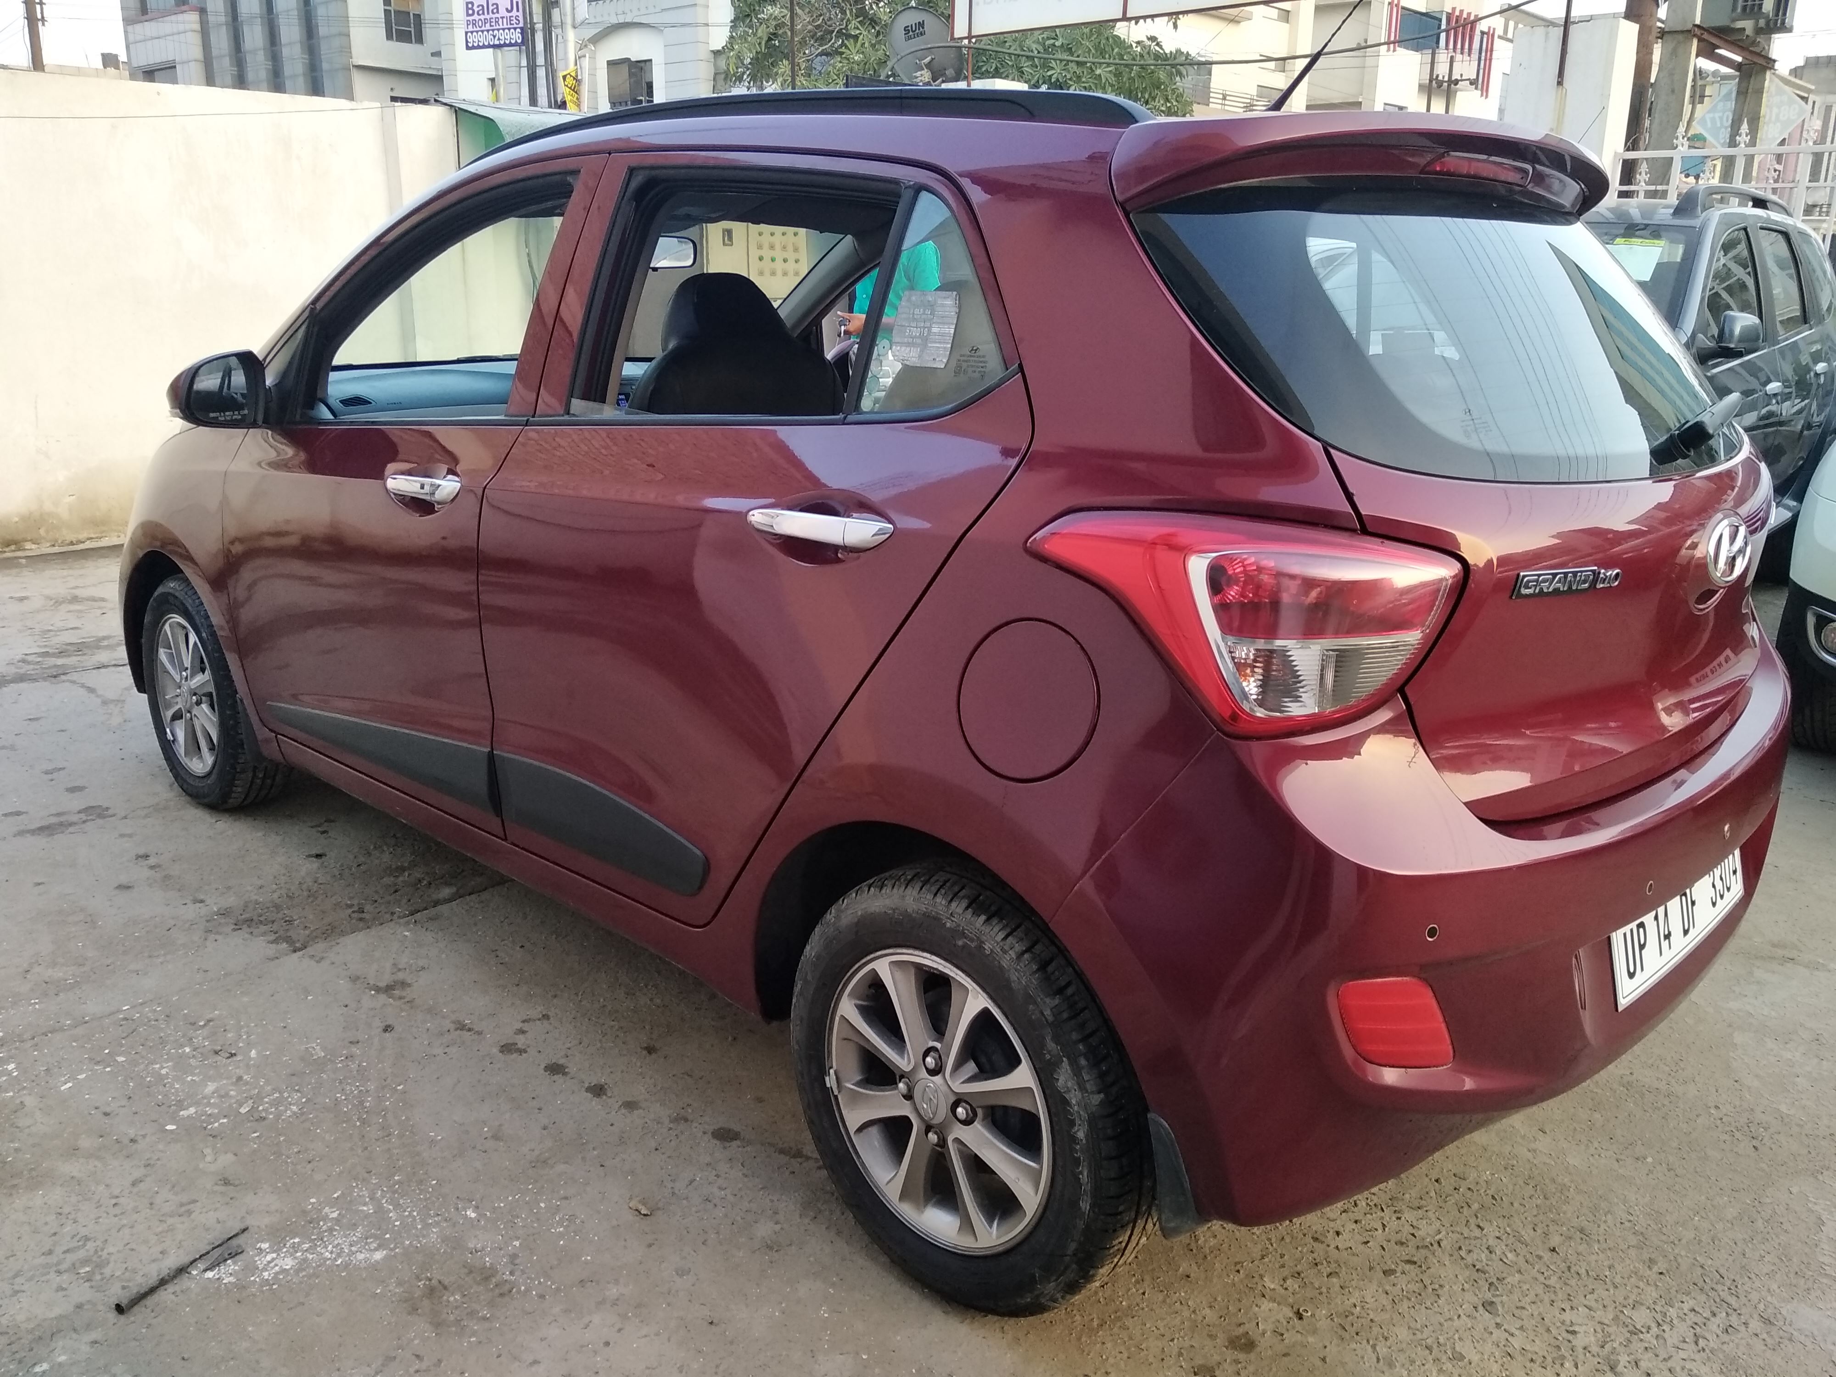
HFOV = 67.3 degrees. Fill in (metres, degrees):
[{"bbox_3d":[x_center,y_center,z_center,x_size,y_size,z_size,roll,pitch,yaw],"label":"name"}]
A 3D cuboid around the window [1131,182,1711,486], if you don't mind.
[{"bbox_3d":[0.786,-0.493,1.907,1.240,0.460,0.150,-11,-15,-45],"label":"window"}]

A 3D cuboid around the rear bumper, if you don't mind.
[{"bbox_3d":[0.859,0.229,1.977,0.435,0.585,1.620,16,19,41],"label":"rear bumper"}]

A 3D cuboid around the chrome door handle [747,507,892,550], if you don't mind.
[{"bbox_3d":[-0.126,-0.193,1.677,0.230,0.048,0.060,16,19,41],"label":"chrome door handle"}]

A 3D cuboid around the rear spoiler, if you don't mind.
[{"bbox_3d":[0.701,-0.704,1.949,0.265,0.170,1.140,16,19,41],"label":"rear spoiler"}]

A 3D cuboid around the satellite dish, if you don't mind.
[{"bbox_3d":[0.091,-4.545,9.858,0.620,0.660,0.250,-4,1,-28],"label":"satellite dish"}]

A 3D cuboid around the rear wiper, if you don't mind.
[{"bbox_3d":[1.057,-0.352,1.875,0.090,0.100,0.350,16,19,41],"label":"rear wiper"}]

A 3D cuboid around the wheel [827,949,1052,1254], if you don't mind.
[{"bbox_3d":[0.066,0.500,1.753,0.386,0.386,0.145,16,19,41],"label":"wheel"}]

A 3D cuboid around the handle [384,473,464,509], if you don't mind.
[{"bbox_3d":[-0.862,-0.335,2.373,0.230,0.045,0.060,16,19,41],"label":"handle"}]

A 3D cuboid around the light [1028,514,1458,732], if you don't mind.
[{"bbox_3d":[0.361,-0.078,1.514,0.385,0.220,0.300,16,19,41],"label":"light"}]

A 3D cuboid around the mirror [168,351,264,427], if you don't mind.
[{"bbox_3d":[-1.316,-0.565,2.600,0.150,0.138,0.180,16,19,41],"label":"mirror"}]

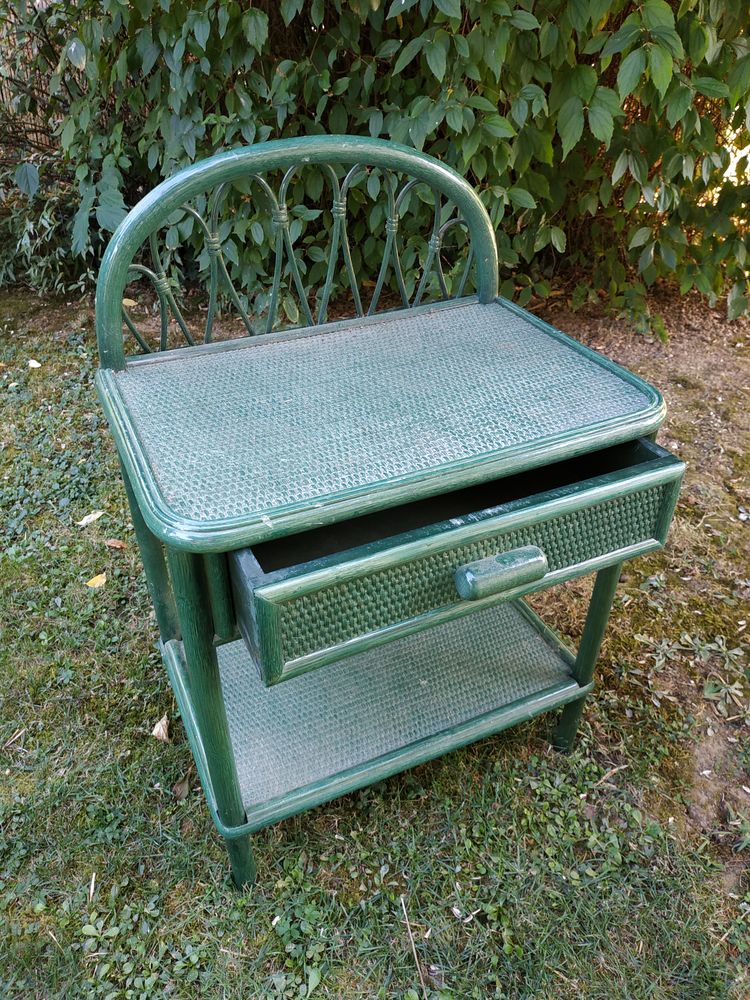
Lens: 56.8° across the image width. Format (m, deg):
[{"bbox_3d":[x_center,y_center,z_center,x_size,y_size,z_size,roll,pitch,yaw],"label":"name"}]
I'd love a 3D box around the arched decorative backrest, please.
[{"bbox_3d":[-0.065,-0.292,0.781,0.510,0.216,0.029,-15,39,-20],"label":"arched decorative backrest"}]

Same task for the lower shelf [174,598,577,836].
[{"bbox_3d":[-0.004,0.234,0.989,0.519,0.025,0.331,-15,39,-20],"label":"lower shelf"}]

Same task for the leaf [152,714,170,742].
[{"bbox_3d":[-0.318,0.339,1.036,0.030,0.015,0.046,-2,37,-4],"label":"leaf"}]

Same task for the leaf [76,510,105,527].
[{"bbox_3d":[-0.593,0.034,1.443,0.061,0.014,0.025,-28,46,-34],"label":"leaf"}]

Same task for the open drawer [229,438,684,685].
[{"bbox_3d":[0.051,-0.001,0.707,0.429,0.108,0.282,-15,39,-20],"label":"open drawer"}]

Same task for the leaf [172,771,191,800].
[{"bbox_3d":[-0.267,0.394,0.963,0.025,0.014,0.043,5,37,6],"label":"leaf"}]

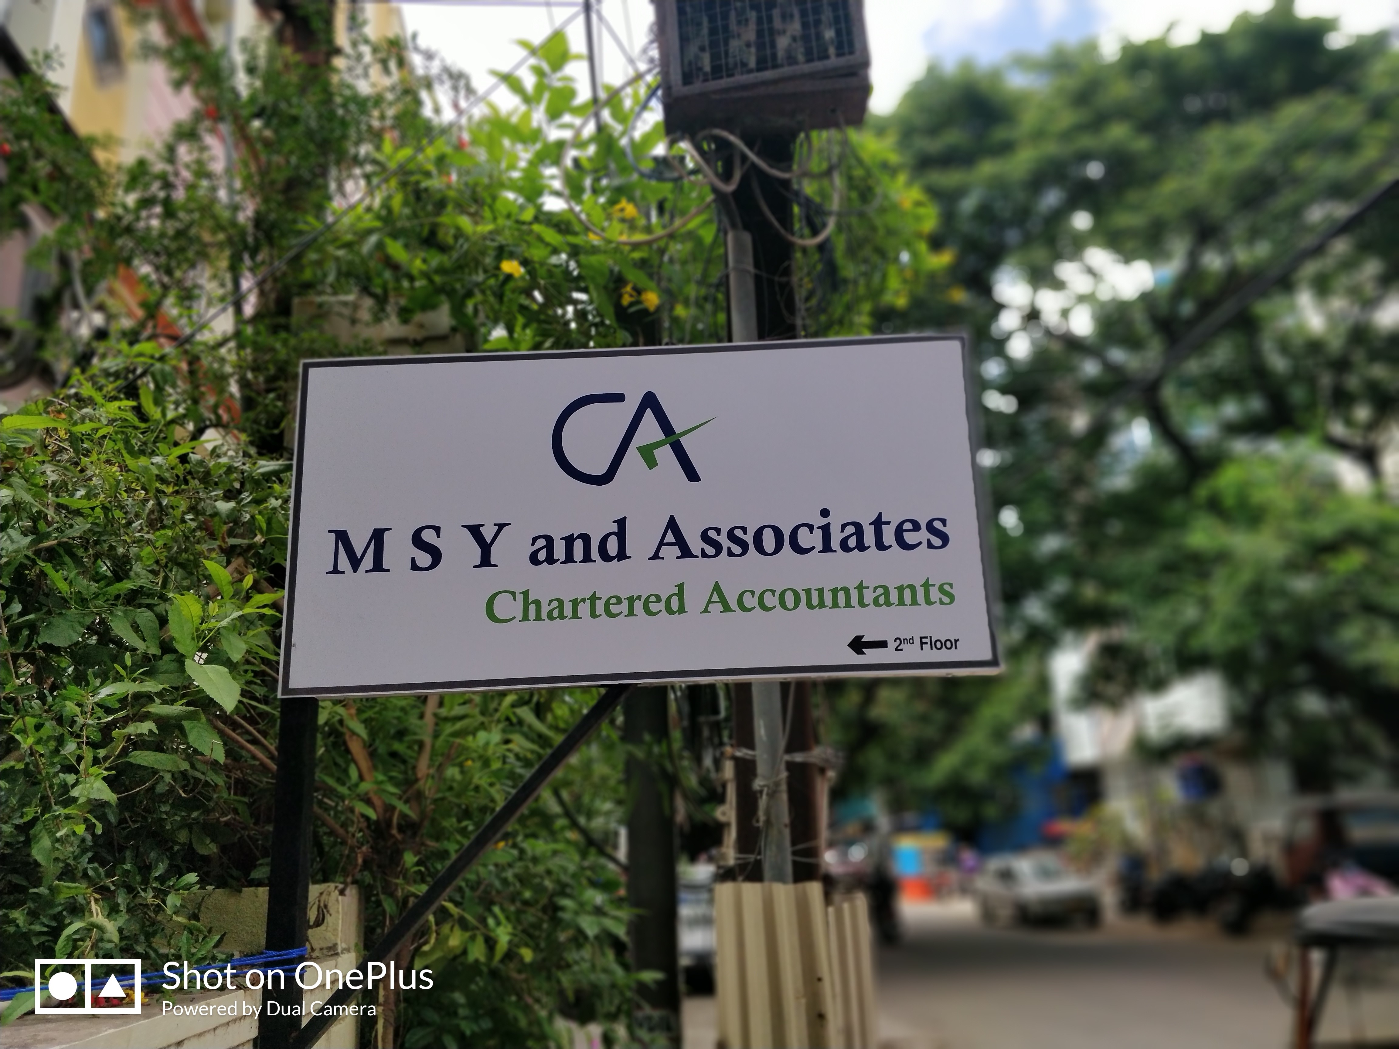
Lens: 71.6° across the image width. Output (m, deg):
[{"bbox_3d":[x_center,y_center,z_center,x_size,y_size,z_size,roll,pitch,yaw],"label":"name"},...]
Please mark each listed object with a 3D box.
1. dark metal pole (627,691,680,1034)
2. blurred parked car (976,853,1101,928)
[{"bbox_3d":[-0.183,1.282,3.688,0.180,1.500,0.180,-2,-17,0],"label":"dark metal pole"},{"bbox_3d":[7.650,8.300,22.050,1.600,1.420,3.850,-1,-17,-4],"label":"blurred parked car"}]

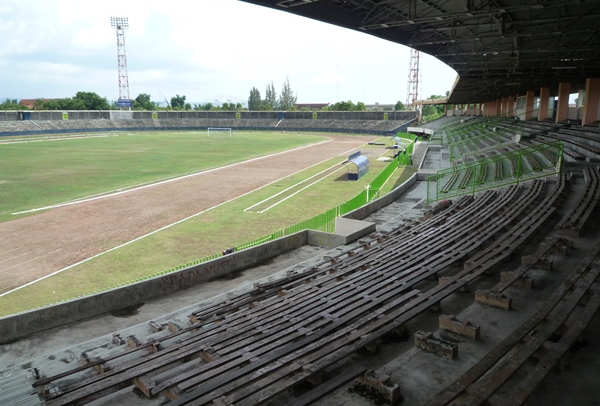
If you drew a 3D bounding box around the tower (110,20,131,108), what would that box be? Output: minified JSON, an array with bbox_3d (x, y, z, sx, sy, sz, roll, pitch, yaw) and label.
[{"bbox_3d":[-68.845,-49.980,168.337,6.400,41.000,4.000,-3,12,-15],"label":"tower"}]

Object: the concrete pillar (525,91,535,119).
[{"bbox_3d":[22.835,-9.656,43.000,0.570,2.900,0.580,4,12,18],"label":"concrete pillar"}]

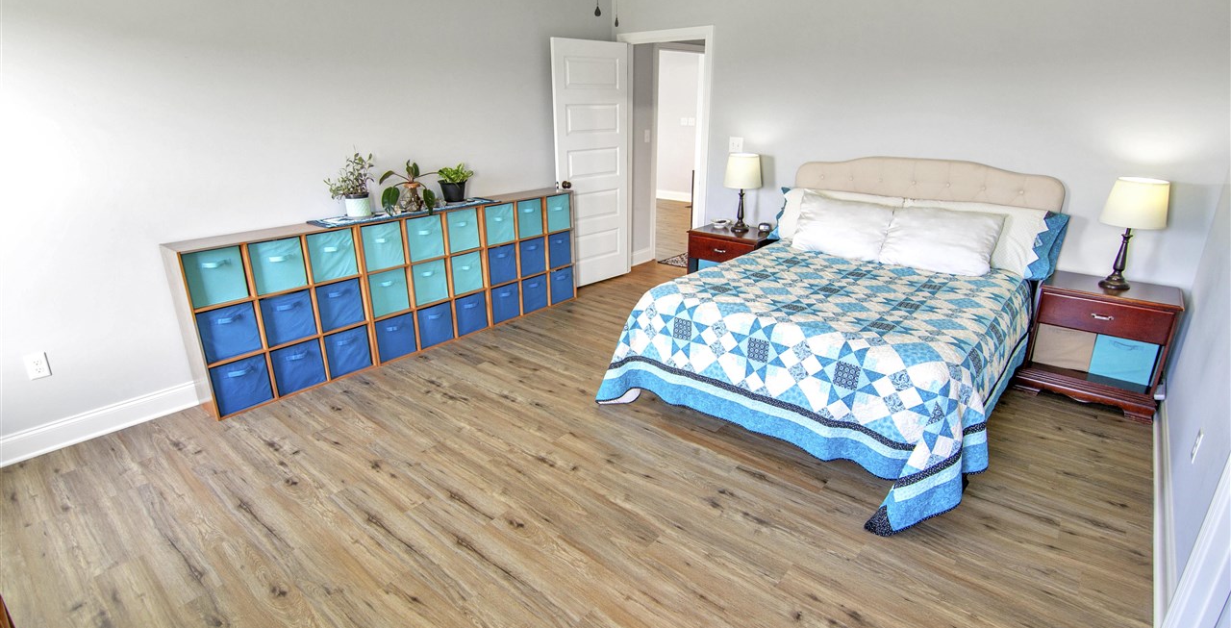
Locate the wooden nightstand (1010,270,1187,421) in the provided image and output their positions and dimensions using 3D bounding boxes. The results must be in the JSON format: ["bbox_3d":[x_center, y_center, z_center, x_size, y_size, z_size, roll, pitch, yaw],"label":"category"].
[{"bbox_3d":[2.795,0.163,3.221,0.609,0.679,0.427,17,27,37],"label":"wooden nightstand"}]

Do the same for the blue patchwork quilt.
[{"bbox_3d":[1.255,0.141,3.206,1.789,0.686,1.955,17,27,37],"label":"blue patchwork quilt"}]

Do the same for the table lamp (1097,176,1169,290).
[{"bbox_3d":[2.860,-0.450,3.035,0.302,0.598,0.302,17,27,37],"label":"table lamp"}]

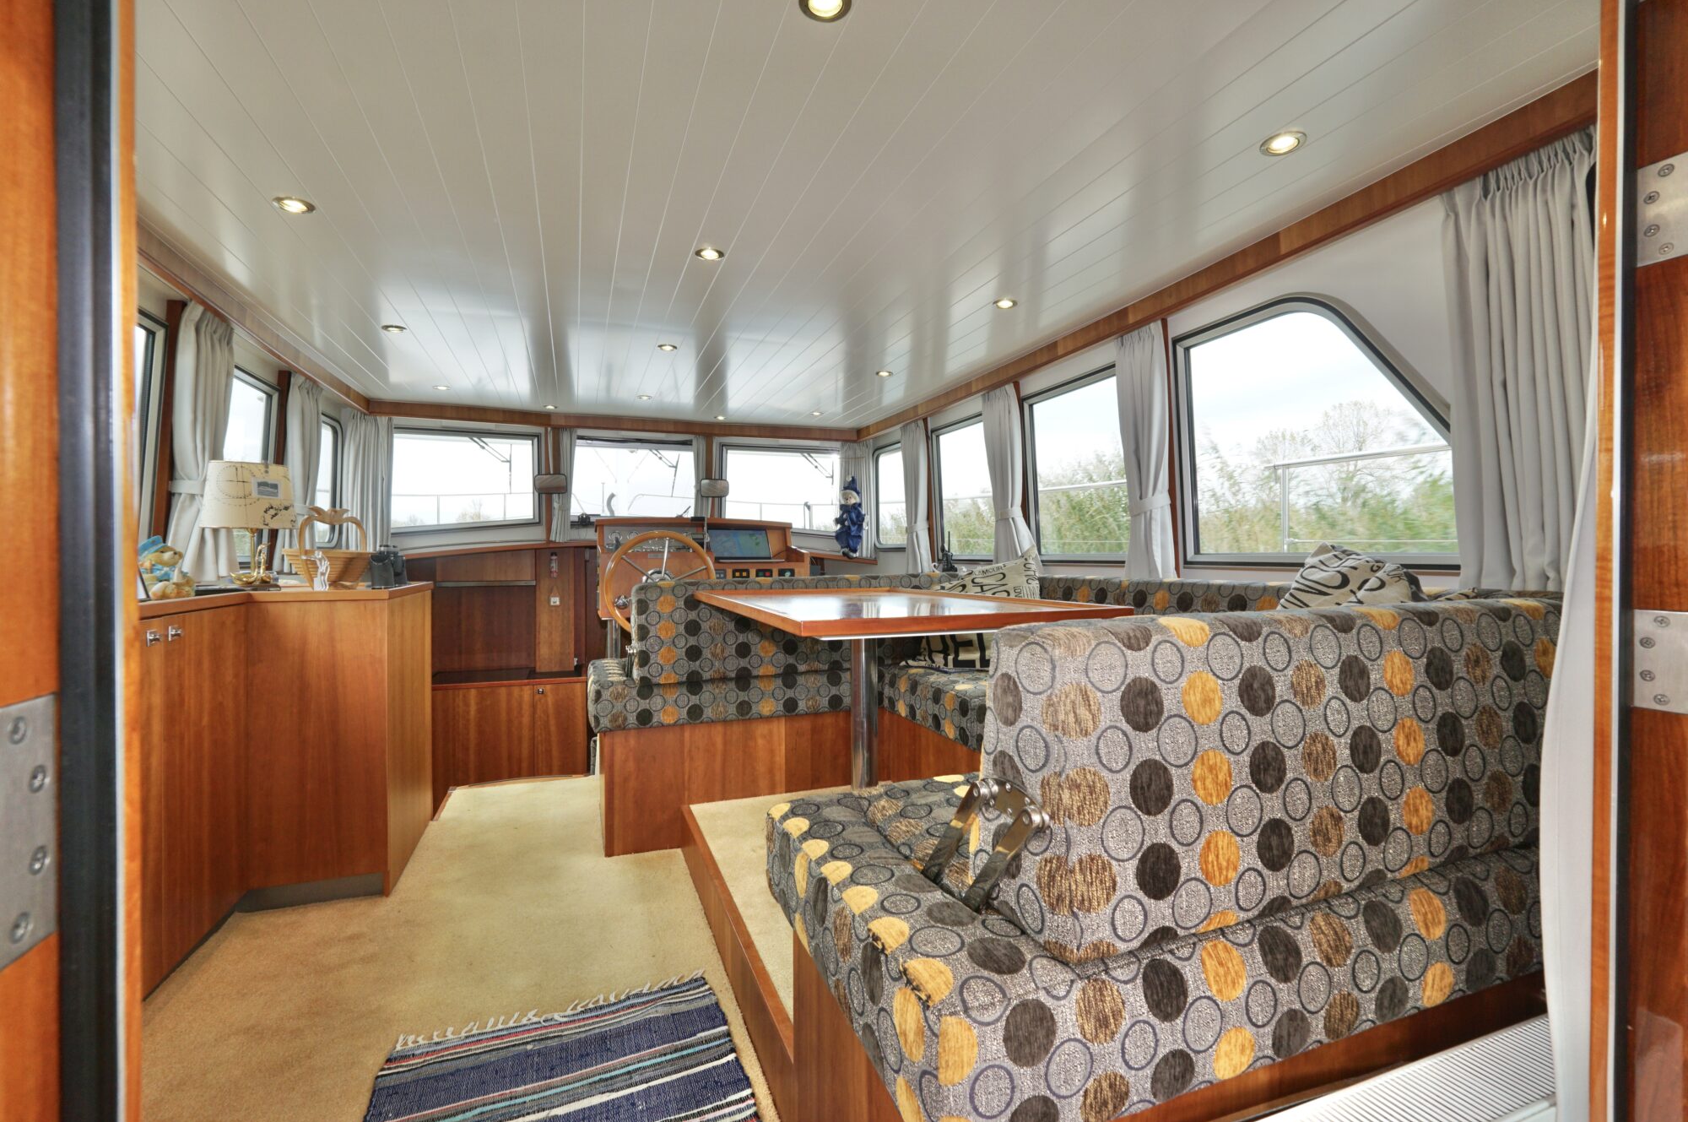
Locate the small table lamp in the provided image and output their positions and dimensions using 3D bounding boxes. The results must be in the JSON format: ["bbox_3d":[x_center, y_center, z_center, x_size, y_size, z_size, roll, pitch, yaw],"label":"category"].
[{"bbox_3d":[-1.793,-0.103,2.131,0.230,0.385,0.230,0,0,-23],"label":"small table lamp"}]

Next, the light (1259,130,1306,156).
[{"bbox_3d":[0.985,-0.944,1.579,0.088,0.030,0.088,0,0,-23],"label":"light"}]

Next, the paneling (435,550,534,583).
[{"bbox_3d":[-2.008,0.030,3.951,0.510,0.165,0.030,0,0,-23],"label":"paneling"}]

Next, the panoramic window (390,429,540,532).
[{"bbox_3d":[-2.342,-0.489,4.361,0.850,0.650,0.050,0,0,-27],"label":"panoramic window"}]

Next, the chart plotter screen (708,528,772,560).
[{"bbox_3d":[-0.575,-0.091,3.848,0.320,0.200,0.030,0,-35,-23],"label":"chart plotter screen"}]

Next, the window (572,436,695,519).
[{"bbox_3d":[-1.409,-0.523,4.760,0.860,0.610,0.050,0,0,-21],"label":"window"}]

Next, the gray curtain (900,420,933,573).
[{"bbox_3d":[0.436,-0.379,4.218,0.100,0.930,0.300,0,0,-23],"label":"gray curtain"}]

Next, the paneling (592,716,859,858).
[{"bbox_3d":[-0.350,0.783,2.541,0.980,0.415,0.040,0,0,-23],"label":"paneling"}]

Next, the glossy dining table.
[{"bbox_3d":[0.072,0.485,2.039,0.800,0.745,1.150,0,0,-23],"label":"glossy dining table"}]

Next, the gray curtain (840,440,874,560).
[{"bbox_3d":[0.102,-0.443,5.141,0.280,0.880,0.120,0,0,-13],"label":"gray curtain"}]

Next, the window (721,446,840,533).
[{"bbox_3d":[-0.441,-0.491,5.064,0.890,0.635,0.050,0,0,-17],"label":"window"}]

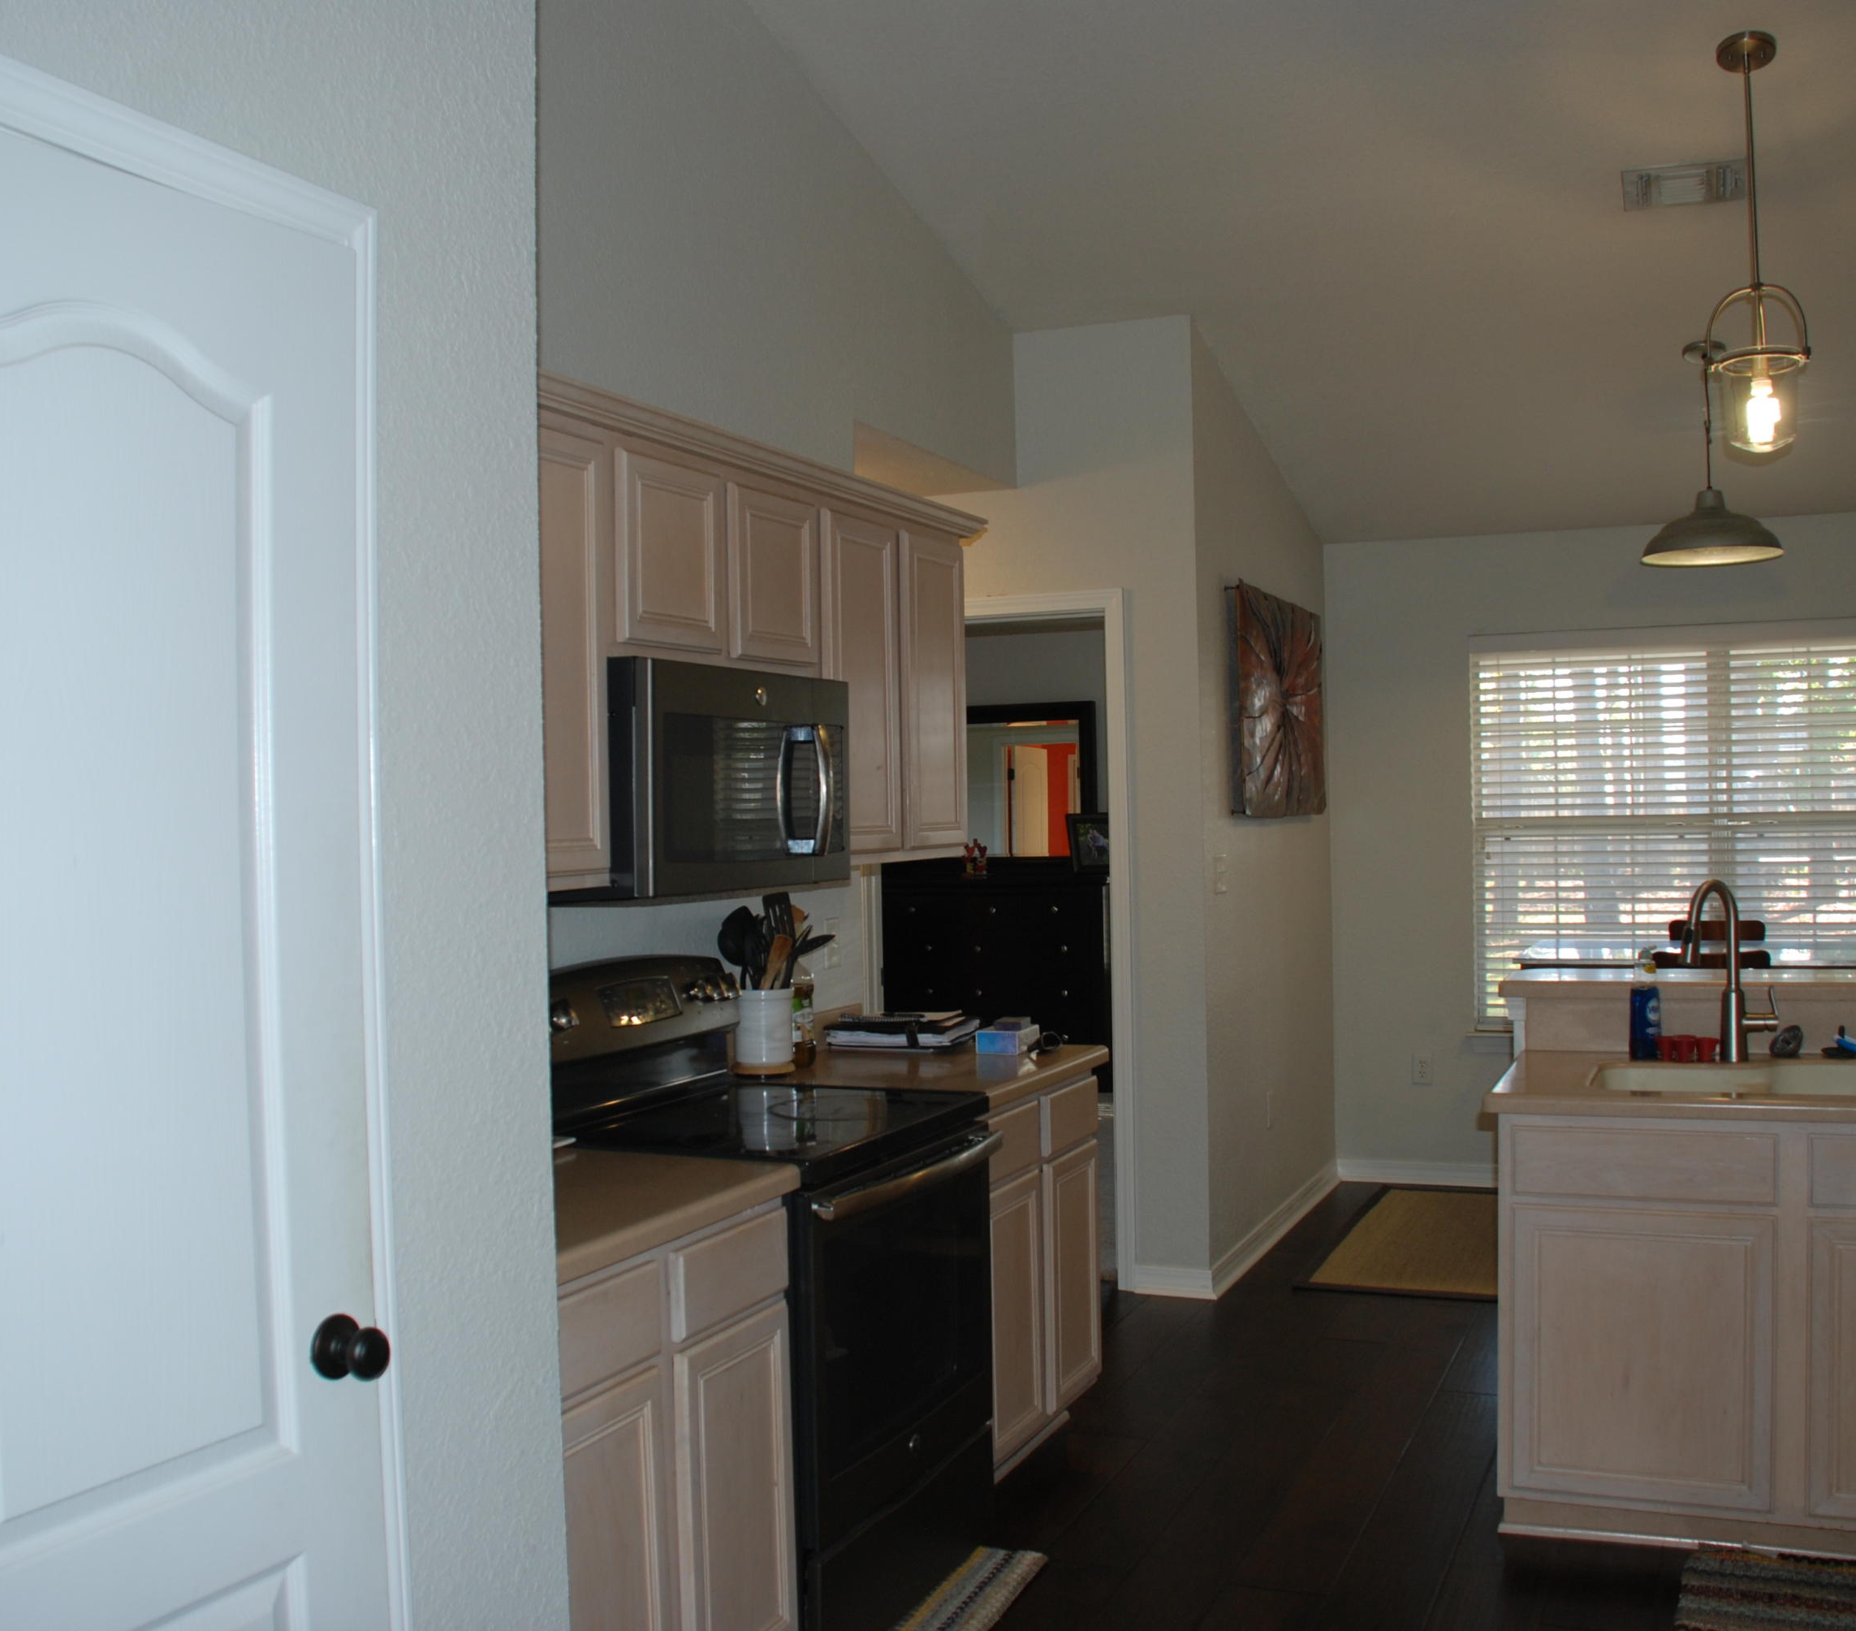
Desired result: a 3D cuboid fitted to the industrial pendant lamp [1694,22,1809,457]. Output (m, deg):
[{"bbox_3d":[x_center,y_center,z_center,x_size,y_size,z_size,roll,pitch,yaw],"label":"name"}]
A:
[{"bbox_3d":[1.842,-1.276,4.054,0.209,0.951,0.200,-1,0,24],"label":"industrial pendant lamp"}]

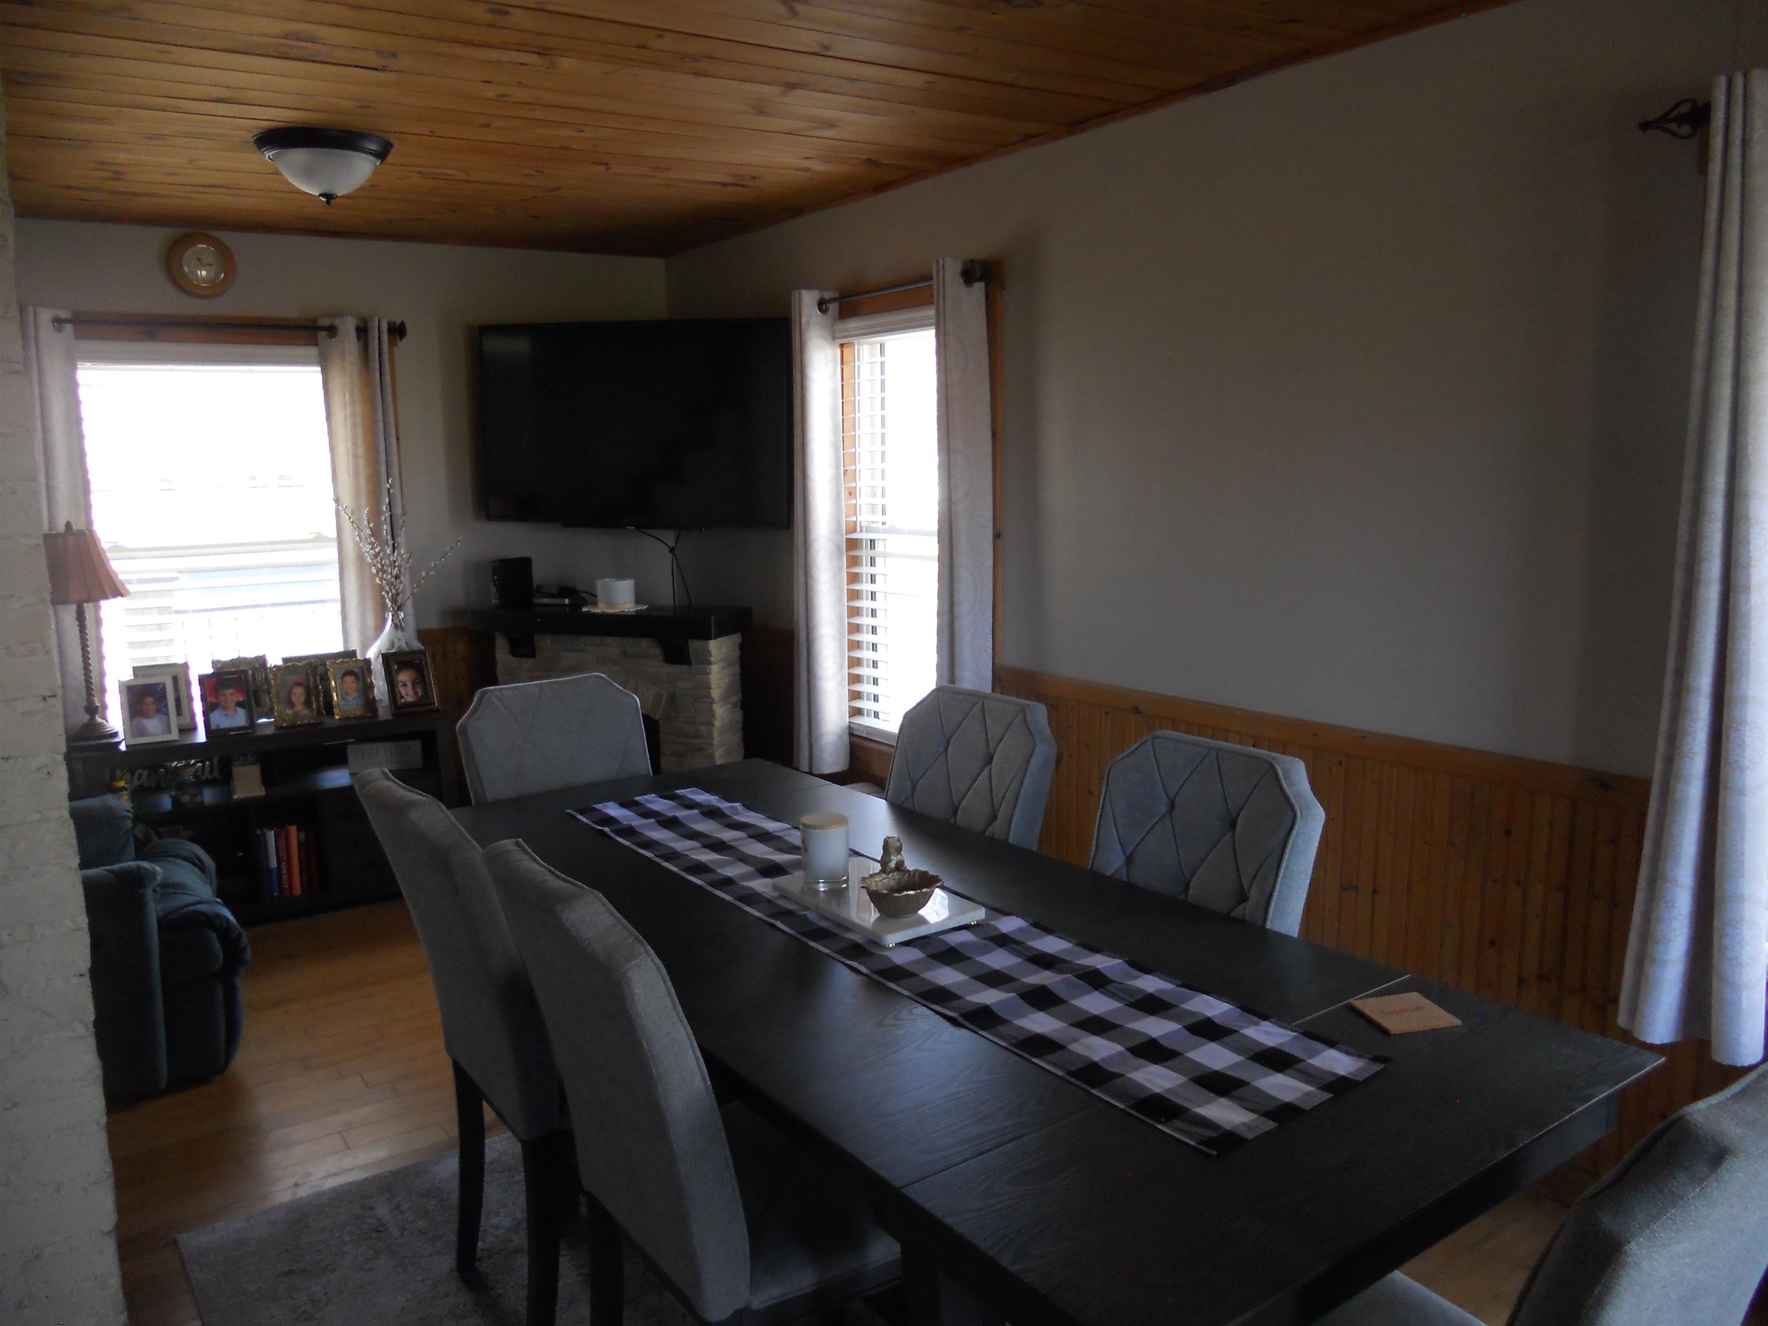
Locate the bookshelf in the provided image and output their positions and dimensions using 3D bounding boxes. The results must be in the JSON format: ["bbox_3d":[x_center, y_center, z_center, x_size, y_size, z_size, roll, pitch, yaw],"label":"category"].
[{"bbox_3d":[-2.113,0.531,4.759,1.185,0.642,0.335,-6,10,-34],"label":"bookshelf"}]

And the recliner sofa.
[{"bbox_3d":[-2.248,0.524,3.577,0.940,1.000,0.950,-7,10,-34],"label":"recliner sofa"}]

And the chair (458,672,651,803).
[{"bbox_3d":[-0.649,0.556,3.240,0.475,0.975,0.605,-6,10,-34],"label":"chair"}]

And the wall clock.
[{"bbox_3d":[-2.281,-1.323,4.603,0.212,0.212,0.050,-7,10,-34],"label":"wall clock"}]

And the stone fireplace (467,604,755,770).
[{"bbox_3d":[-1.007,0.284,5.158,0.974,0.987,0.295,2,9,19],"label":"stone fireplace"}]

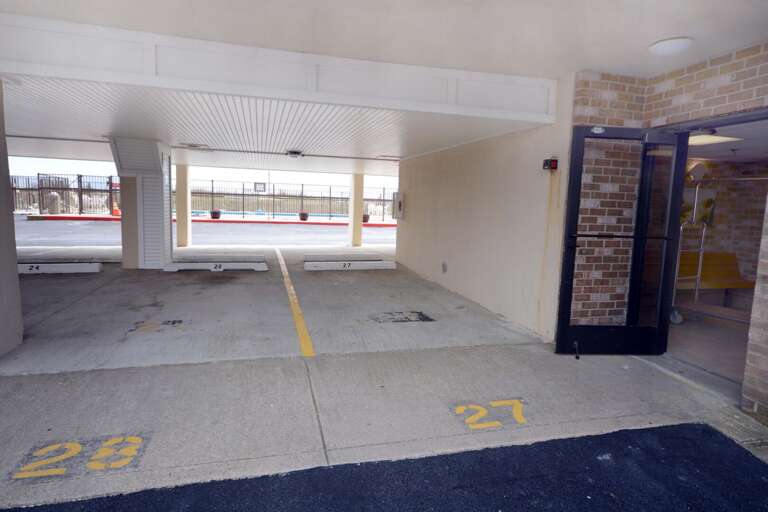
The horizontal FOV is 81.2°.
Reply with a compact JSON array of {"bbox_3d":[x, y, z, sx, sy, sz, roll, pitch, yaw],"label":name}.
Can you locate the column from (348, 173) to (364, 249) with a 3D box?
[{"bbox_3d":[-0.804,-1.351,13.094,0.280,2.123,0.500,0,7,-16],"label":"column"}]

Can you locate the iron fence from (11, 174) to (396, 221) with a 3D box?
[{"bbox_3d":[-7.994,-2.828,22.515,18.060,1.836,0.120,0,7,-16],"label":"iron fence"}]

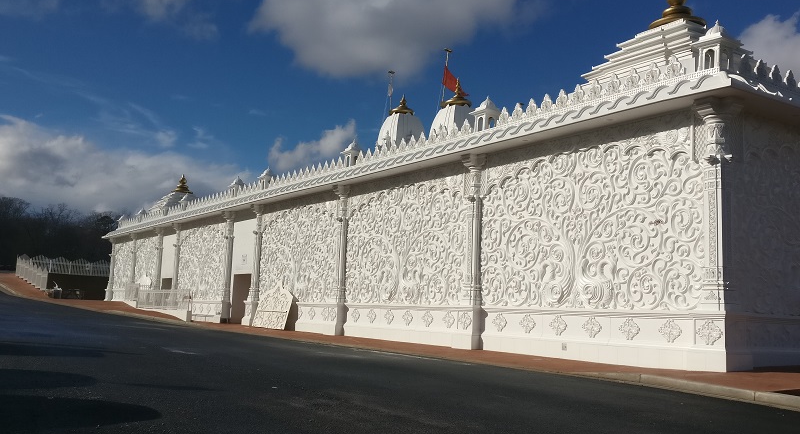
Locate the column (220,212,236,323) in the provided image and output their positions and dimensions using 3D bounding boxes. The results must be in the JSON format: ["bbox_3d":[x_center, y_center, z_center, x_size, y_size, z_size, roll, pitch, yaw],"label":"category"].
[{"bbox_3d":[-8.736,2.525,32.991,0.500,5.683,0.500,7,-10,-38],"label":"column"}]

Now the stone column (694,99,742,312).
[{"bbox_3d":[6.761,-0.276,13.834,0.650,4.557,0.600,7,-10,-38],"label":"stone column"}]

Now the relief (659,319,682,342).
[{"bbox_3d":[6.988,2.955,16.702,0.060,0.620,0.650,9,-11,-37],"label":"relief"}]

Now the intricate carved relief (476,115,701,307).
[{"bbox_3d":[4.508,0.146,16.570,0.200,4.344,6.577,7,-10,-38],"label":"intricate carved relief"}]

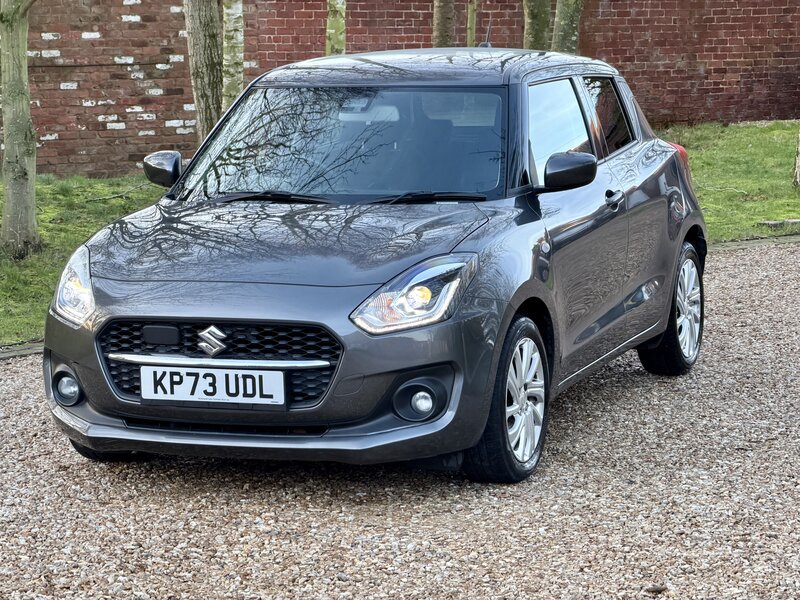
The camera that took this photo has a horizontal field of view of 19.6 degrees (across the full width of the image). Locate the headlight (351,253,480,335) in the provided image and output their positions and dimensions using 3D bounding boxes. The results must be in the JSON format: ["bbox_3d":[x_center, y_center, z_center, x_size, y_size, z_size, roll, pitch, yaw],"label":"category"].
[{"bbox_3d":[0.053,-0.023,7.671,0.325,0.250,0.440,1,8,20],"label":"headlight"}]

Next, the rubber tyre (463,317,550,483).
[{"bbox_3d":[0.358,0.346,8.113,0.190,0.605,0.605,1,8,20],"label":"rubber tyre"}]

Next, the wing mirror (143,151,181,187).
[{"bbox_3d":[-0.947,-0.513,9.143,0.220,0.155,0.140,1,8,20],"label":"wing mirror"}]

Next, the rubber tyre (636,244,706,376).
[{"bbox_3d":[1.214,0.035,10.387,0.190,0.605,0.605,1,8,20],"label":"rubber tyre"}]

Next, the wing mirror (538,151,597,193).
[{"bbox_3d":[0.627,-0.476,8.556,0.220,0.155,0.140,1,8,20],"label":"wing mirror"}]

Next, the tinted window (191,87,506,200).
[{"bbox_3d":[-0.190,-0.560,8.767,1.340,0.120,0.760,1,43,20],"label":"tinted window"}]

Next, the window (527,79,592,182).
[{"bbox_3d":[0.600,-0.658,8.961,0.040,0.410,0.960,-23,-1,22],"label":"window"}]

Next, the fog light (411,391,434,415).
[{"bbox_3d":[0.081,0.334,7.660,0.085,0.085,0.060,1,8,20],"label":"fog light"}]

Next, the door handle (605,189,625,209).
[{"bbox_3d":[0.854,-0.398,9.149,0.050,0.055,0.190,1,8,20],"label":"door handle"}]

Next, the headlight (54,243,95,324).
[{"bbox_3d":[-1.112,-0.051,8.105,0.325,0.250,0.440,1,8,20],"label":"headlight"}]

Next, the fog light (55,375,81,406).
[{"bbox_3d":[-1.155,0.305,8.122,0.085,0.085,0.060,1,8,20],"label":"fog light"}]

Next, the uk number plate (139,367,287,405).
[{"bbox_3d":[-0.623,0.283,7.659,0.520,0.111,0.012,1,5,20],"label":"uk number plate"}]

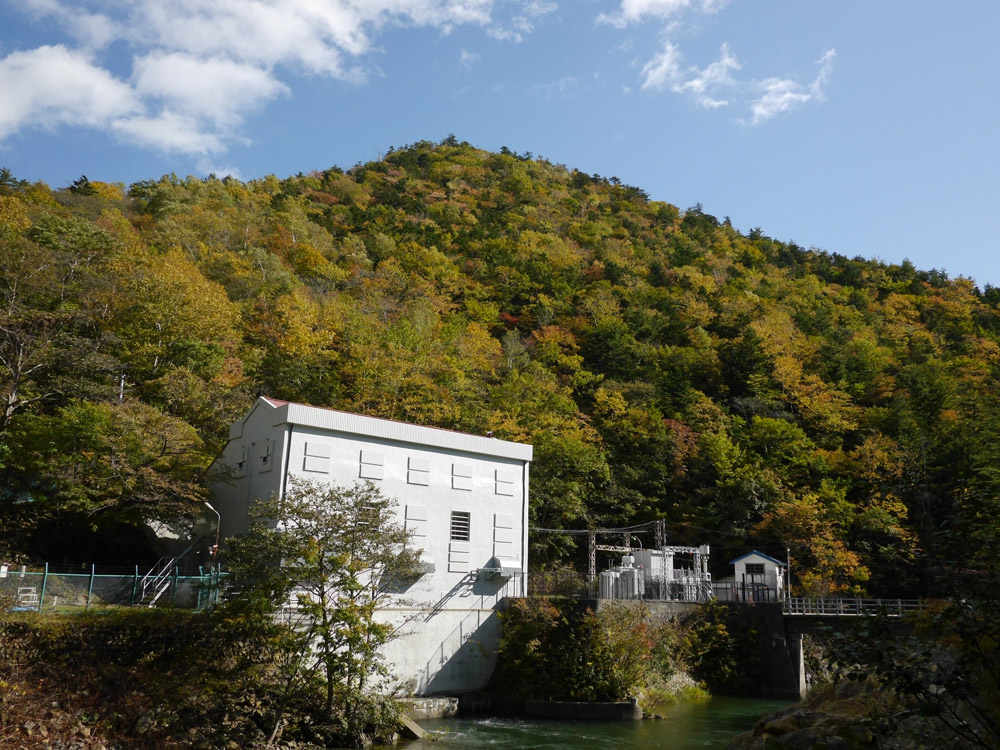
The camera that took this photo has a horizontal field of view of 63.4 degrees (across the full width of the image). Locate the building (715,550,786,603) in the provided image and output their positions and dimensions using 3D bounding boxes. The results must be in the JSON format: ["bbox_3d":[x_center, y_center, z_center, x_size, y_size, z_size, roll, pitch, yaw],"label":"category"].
[{"bbox_3d":[21.618,17.305,69.200,5.271,4.209,5.200,-6,-17,25],"label":"building"}]

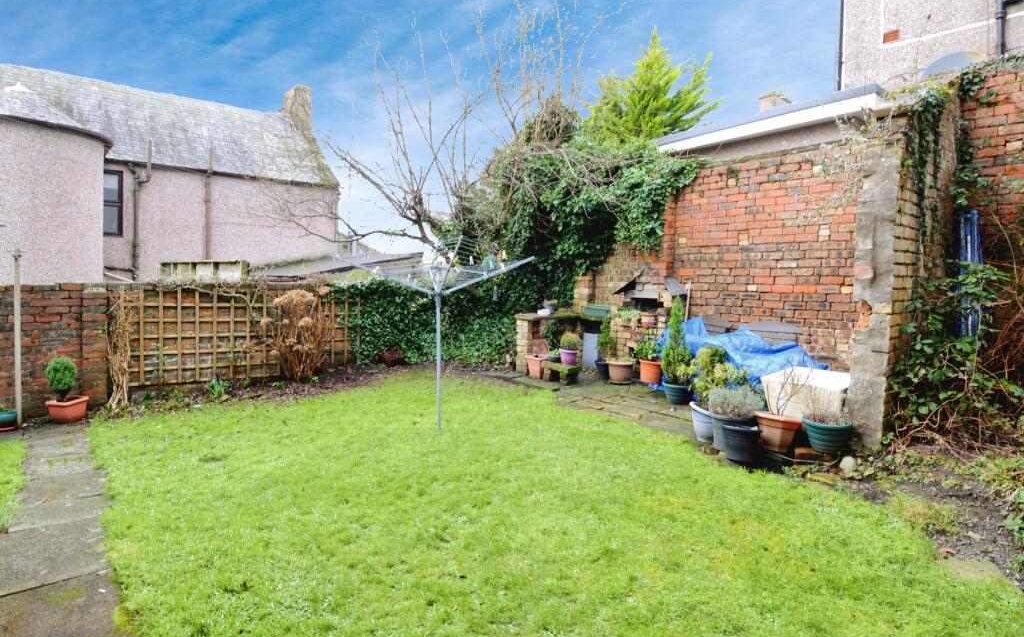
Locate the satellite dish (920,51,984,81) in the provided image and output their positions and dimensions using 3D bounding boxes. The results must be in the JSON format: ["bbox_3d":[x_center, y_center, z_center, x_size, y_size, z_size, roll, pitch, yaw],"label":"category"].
[{"bbox_3d":[5.868,-3.217,6.800,0.720,0.700,0.220,5,4,44],"label":"satellite dish"}]

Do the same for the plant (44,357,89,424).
[{"bbox_3d":[-5.050,0.787,5.793,0.320,0.700,0.310,1,3,-14],"label":"plant"}]

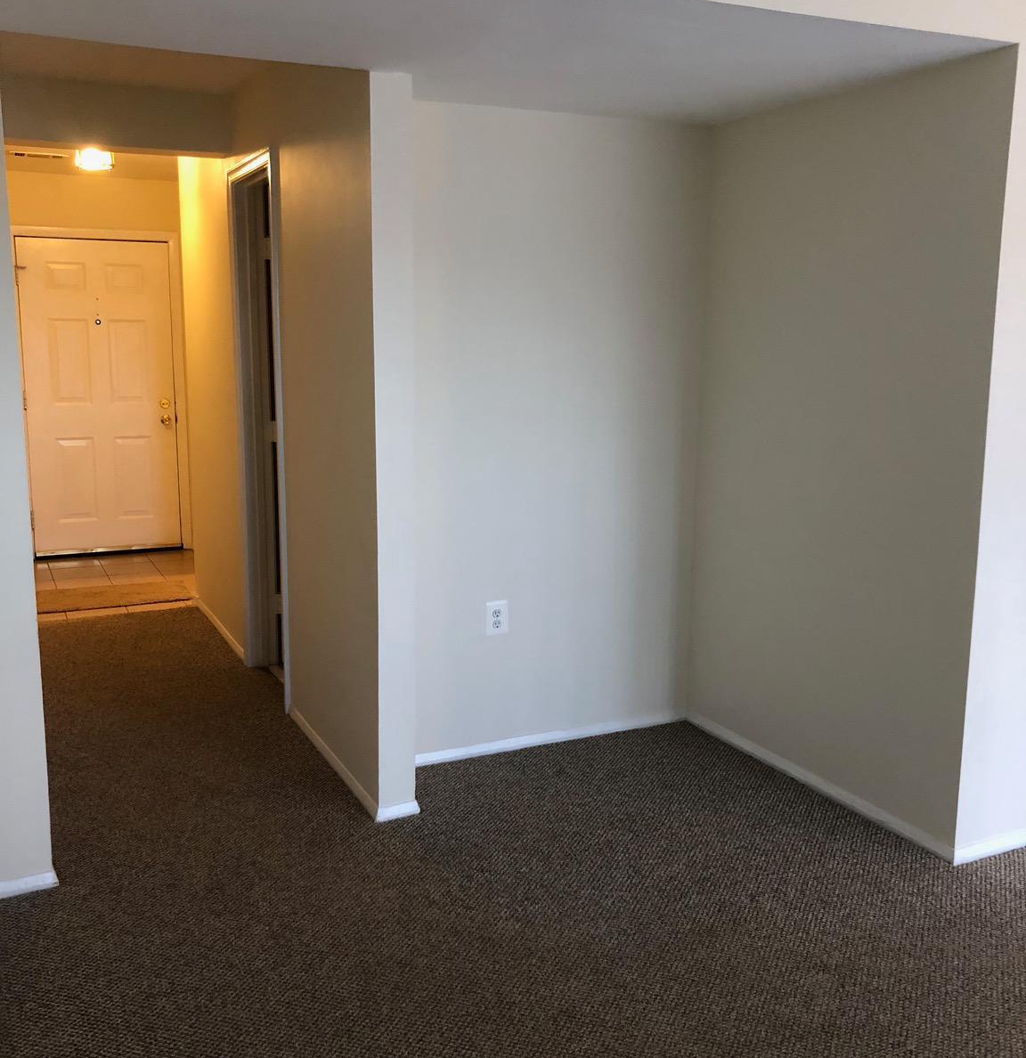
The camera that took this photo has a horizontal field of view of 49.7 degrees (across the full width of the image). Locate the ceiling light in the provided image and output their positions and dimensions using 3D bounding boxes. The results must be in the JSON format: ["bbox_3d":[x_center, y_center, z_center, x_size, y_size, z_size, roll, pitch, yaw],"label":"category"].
[{"bbox_3d":[-2.191,-1.947,5.786,0.180,0.125,0.180,-4,11,-25],"label":"ceiling light"}]

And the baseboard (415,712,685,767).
[{"bbox_3d":[0.119,0.762,4.038,1.213,0.046,0.015,-4,11,-25],"label":"baseboard"}]

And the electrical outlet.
[{"bbox_3d":[-0.055,0.312,3.859,0.080,0.118,0.008,-4,11,-25],"label":"electrical outlet"}]

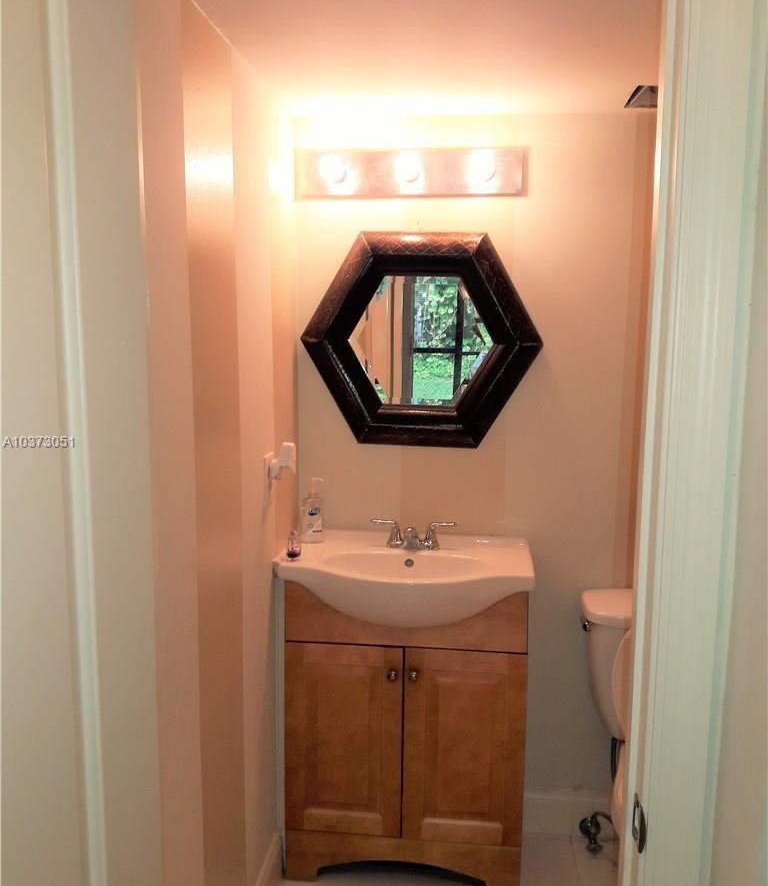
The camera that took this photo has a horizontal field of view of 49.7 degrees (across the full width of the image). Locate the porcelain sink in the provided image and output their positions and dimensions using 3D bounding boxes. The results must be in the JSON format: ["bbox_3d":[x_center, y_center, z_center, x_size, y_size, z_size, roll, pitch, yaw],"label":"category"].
[{"bbox_3d":[0.056,0.369,2.126,0.630,0.166,0.447,1,8,6],"label":"porcelain sink"}]

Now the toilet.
[{"bbox_3d":[0.723,0.805,1.980,0.472,0.780,0.680,1,8,6],"label":"toilet"}]

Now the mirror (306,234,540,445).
[{"bbox_3d":[0.100,-0.276,2.232,0.648,0.570,0.050,2,8,6],"label":"mirror"}]

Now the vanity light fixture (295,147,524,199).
[{"bbox_3d":[0.066,-0.698,2.139,0.609,0.124,0.125,1,8,6],"label":"vanity light fixture"}]

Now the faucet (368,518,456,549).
[{"bbox_3d":[0.073,0.242,2.164,0.229,0.076,0.130,1,8,6],"label":"faucet"}]

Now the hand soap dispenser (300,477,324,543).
[{"bbox_3d":[-0.190,0.180,2.234,0.062,0.175,0.042,-2,8,-19],"label":"hand soap dispenser"}]

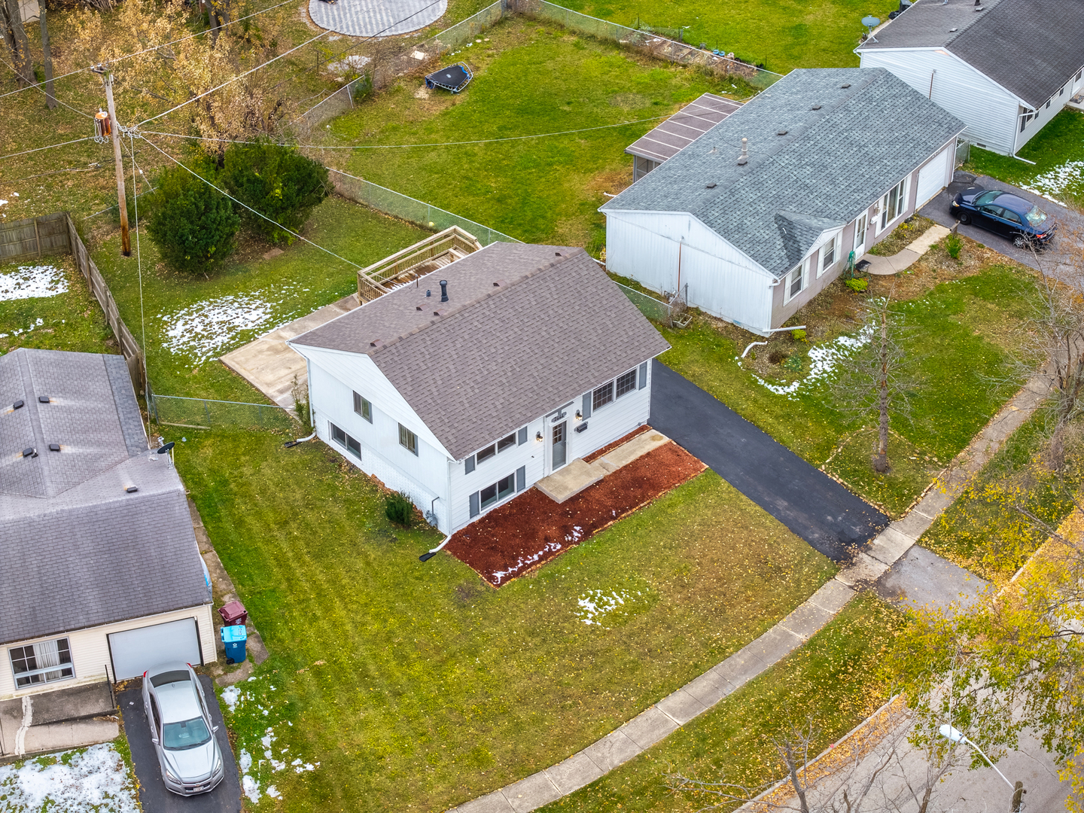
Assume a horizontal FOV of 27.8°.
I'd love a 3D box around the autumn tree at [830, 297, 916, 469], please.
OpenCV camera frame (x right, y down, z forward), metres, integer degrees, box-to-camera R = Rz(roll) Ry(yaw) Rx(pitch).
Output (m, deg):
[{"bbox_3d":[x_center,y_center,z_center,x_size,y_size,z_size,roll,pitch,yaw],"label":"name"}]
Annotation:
[{"bbox_3d":[11.608,-0.721,75.990,3.000,7.623,3.000,0,36,0],"label":"autumn tree"}]

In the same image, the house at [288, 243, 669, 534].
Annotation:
[{"bbox_3d":[-2.210,-1.456,78.751,9.928,5.719,9.382,-28,45,-32],"label":"house"}]

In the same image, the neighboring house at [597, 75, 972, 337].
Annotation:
[{"bbox_3d":[10.139,-9.280,90.468,8.498,4.229,14.799,24,43,29],"label":"neighboring house"}]

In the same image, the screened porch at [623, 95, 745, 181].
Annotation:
[{"bbox_3d":[6.462,-10.876,94.046,2.656,2.600,6.200,24,43,29],"label":"screened porch"}]

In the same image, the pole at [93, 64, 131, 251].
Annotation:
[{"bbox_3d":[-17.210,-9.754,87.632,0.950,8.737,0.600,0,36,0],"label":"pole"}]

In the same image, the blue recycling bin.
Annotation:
[{"bbox_3d":[-9.840,7.687,70.370,0.800,1.060,0.680,-5,37,-6],"label":"blue recycling bin"}]

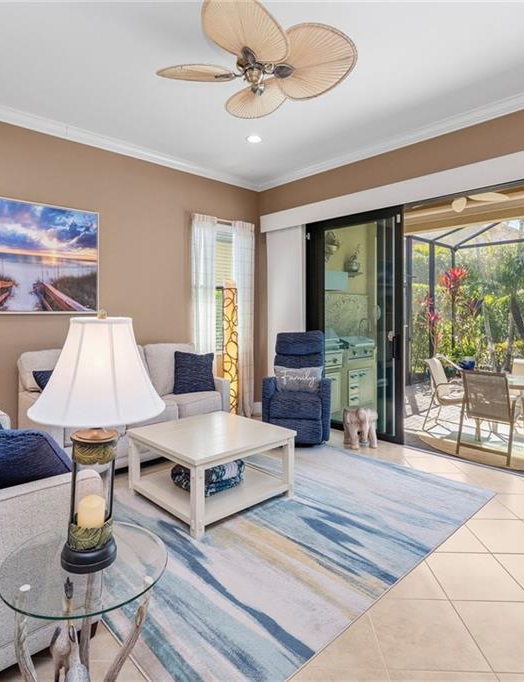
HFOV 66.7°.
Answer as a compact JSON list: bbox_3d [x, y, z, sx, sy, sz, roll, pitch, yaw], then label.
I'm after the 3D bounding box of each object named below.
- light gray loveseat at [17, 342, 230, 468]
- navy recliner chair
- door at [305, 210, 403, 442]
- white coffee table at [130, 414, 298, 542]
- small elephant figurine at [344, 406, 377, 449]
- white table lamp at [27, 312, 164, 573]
[{"bbox_3d":[-1.231,0.592,3.727,1.699,1.010,0.871,-2,4,-42],"label":"light gray loveseat"},{"bbox_3d":[0.412,0.488,4.457,0.730,1.110,0.860,0,3,8],"label":"navy recliner chair"},{"bbox_3d":[1.015,-0.194,4.565,0.120,2.450,1.294,-3,4,-44],"label":"door"},{"bbox_3d":[-0.376,0.915,2.999,0.900,0.450,0.900,-2,4,-42],"label":"white coffee table"},{"bbox_3d":[1.027,0.875,4.138,0.340,0.373,0.360,0,3,-4],"label":"small elephant figurine"},{"bbox_3d":[-0.542,0.309,1.300,0.420,0.808,0.420,0,3,0],"label":"white table lamp"}]

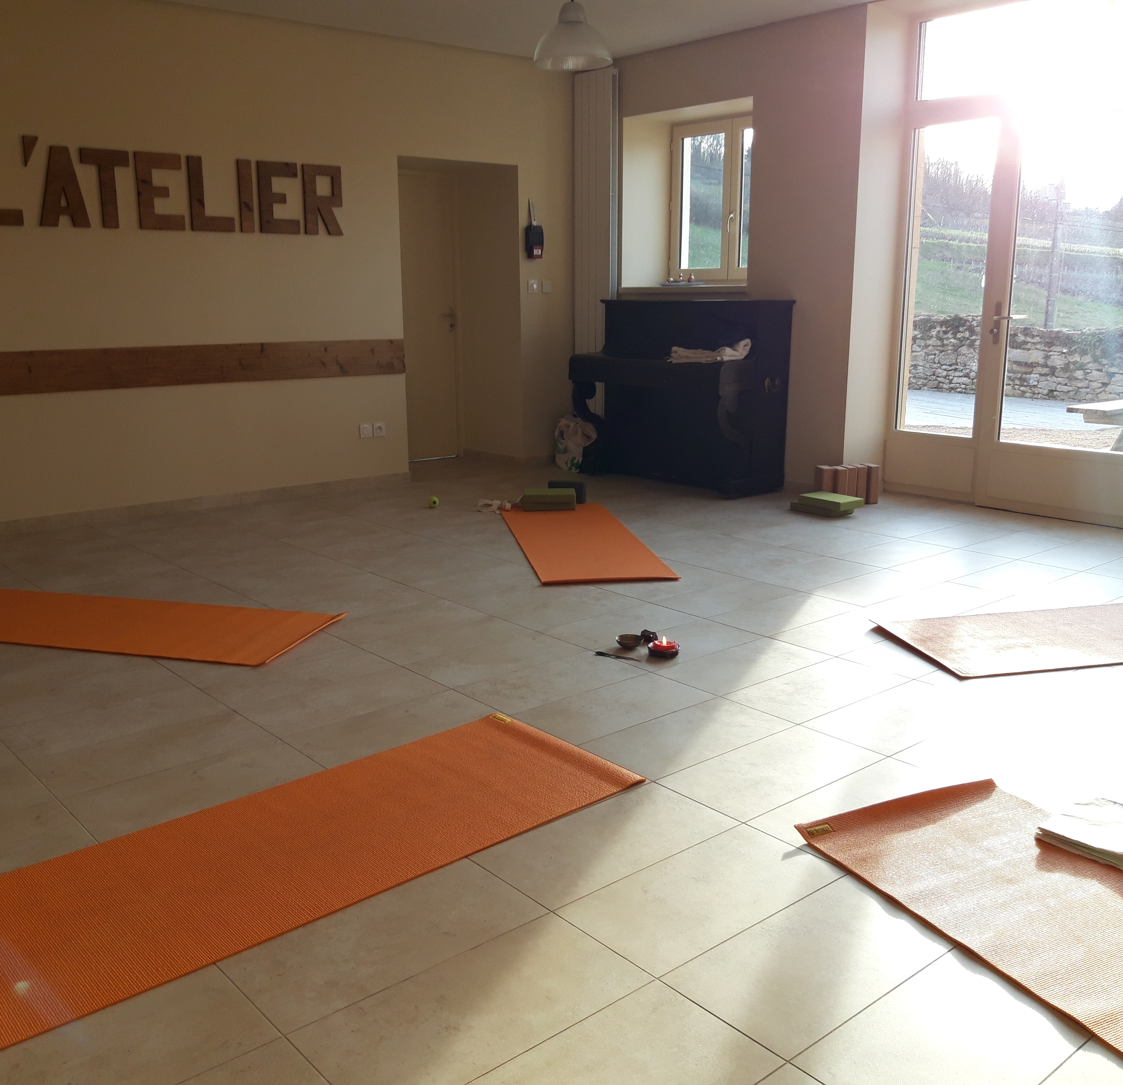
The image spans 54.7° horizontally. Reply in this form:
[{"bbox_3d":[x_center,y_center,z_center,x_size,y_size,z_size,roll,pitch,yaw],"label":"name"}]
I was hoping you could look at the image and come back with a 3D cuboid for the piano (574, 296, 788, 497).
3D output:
[{"bbox_3d":[0.755,-1.004,7.296,0.639,1.209,1.475,-10,16,-38],"label":"piano"}]

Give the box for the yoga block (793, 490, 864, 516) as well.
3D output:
[{"bbox_3d":[1.549,-0.218,6.292,0.238,0.100,0.375,-9,15,-34],"label":"yoga block"}]

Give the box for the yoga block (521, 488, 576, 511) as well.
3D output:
[{"bbox_3d":[-0.072,-0.252,6.464,0.307,0.101,0.211,-1,13,-2],"label":"yoga block"}]

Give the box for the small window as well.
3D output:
[{"bbox_3d":[1.242,-2.441,7.764,0.080,1.140,1.180,-11,16,-39],"label":"small window"}]

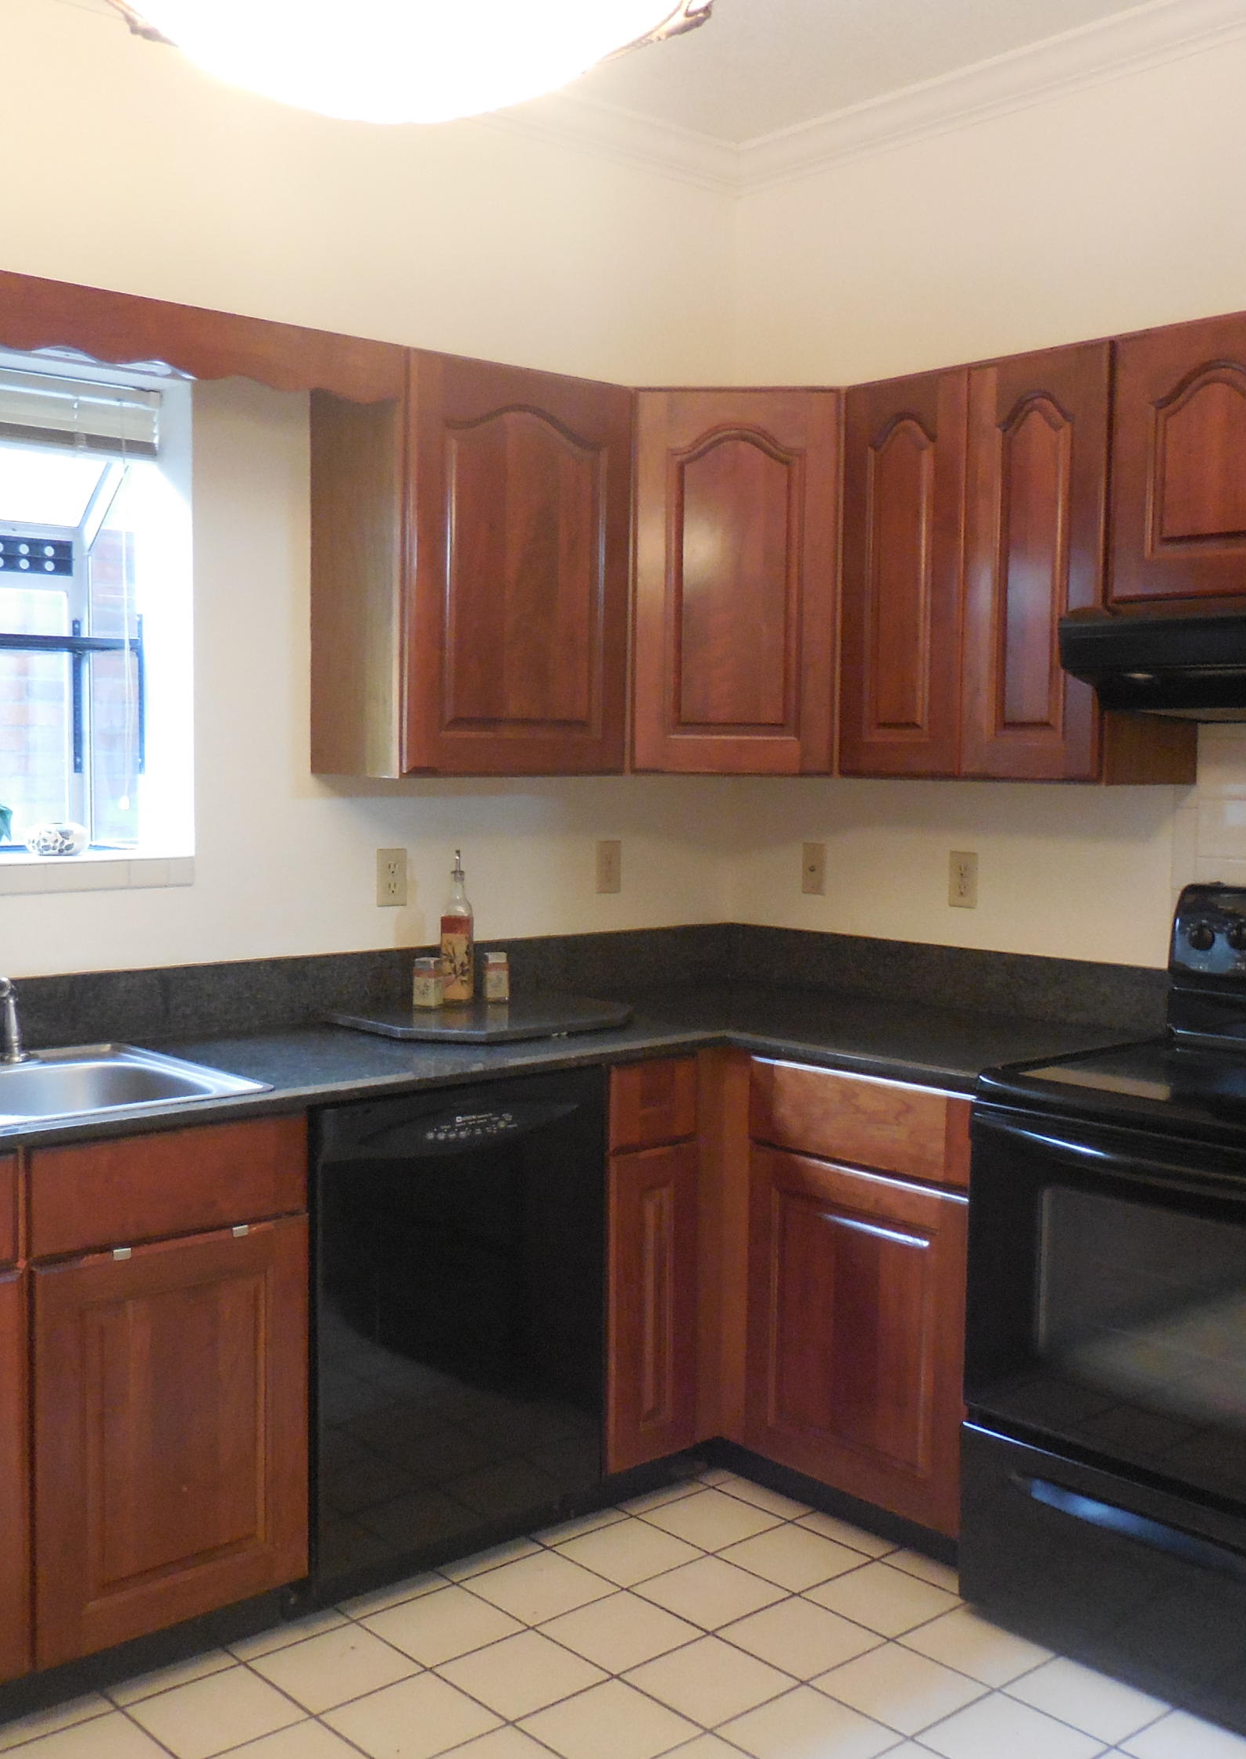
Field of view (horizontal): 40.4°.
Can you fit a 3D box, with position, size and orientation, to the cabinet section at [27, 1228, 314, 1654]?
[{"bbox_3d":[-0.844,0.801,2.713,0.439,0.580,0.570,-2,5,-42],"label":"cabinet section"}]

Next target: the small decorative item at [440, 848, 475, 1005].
[{"bbox_3d":[-0.328,0.093,3.398,0.066,0.310,0.066,1,4,0],"label":"small decorative item"}]

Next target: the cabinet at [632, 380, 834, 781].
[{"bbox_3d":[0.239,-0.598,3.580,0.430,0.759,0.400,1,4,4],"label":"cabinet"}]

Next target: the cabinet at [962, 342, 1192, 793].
[{"bbox_3d":[0.848,-0.559,3.132,0.332,0.759,0.304,-3,5,-41],"label":"cabinet"}]

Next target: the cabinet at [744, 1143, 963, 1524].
[{"bbox_3d":[0.627,0.793,3.212,0.600,0.585,0.540,-3,5,-41],"label":"cabinet"}]

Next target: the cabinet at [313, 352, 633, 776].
[{"bbox_3d":[-0.288,-0.588,3.347,0.548,0.759,0.332,-3,5,-41],"label":"cabinet"}]

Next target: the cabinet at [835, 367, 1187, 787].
[{"bbox_3d":[0.748,-0.568,3.248,0.332,0.759,0.612,-3,5,-41],"label":"cabinet"}]

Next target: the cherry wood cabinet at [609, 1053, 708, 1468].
[{"bbox_3d":[-0.134,0.695,3.374,0.245,0.770,0.610,-3,5,-41],"label":"cherry wood cabinet"}]

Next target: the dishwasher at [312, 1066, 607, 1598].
[{"bbox_3d":[-0.454,0.740,3.098,0.611,0.830,0.615,-3,5,-41],"label":"dishwasher"}]

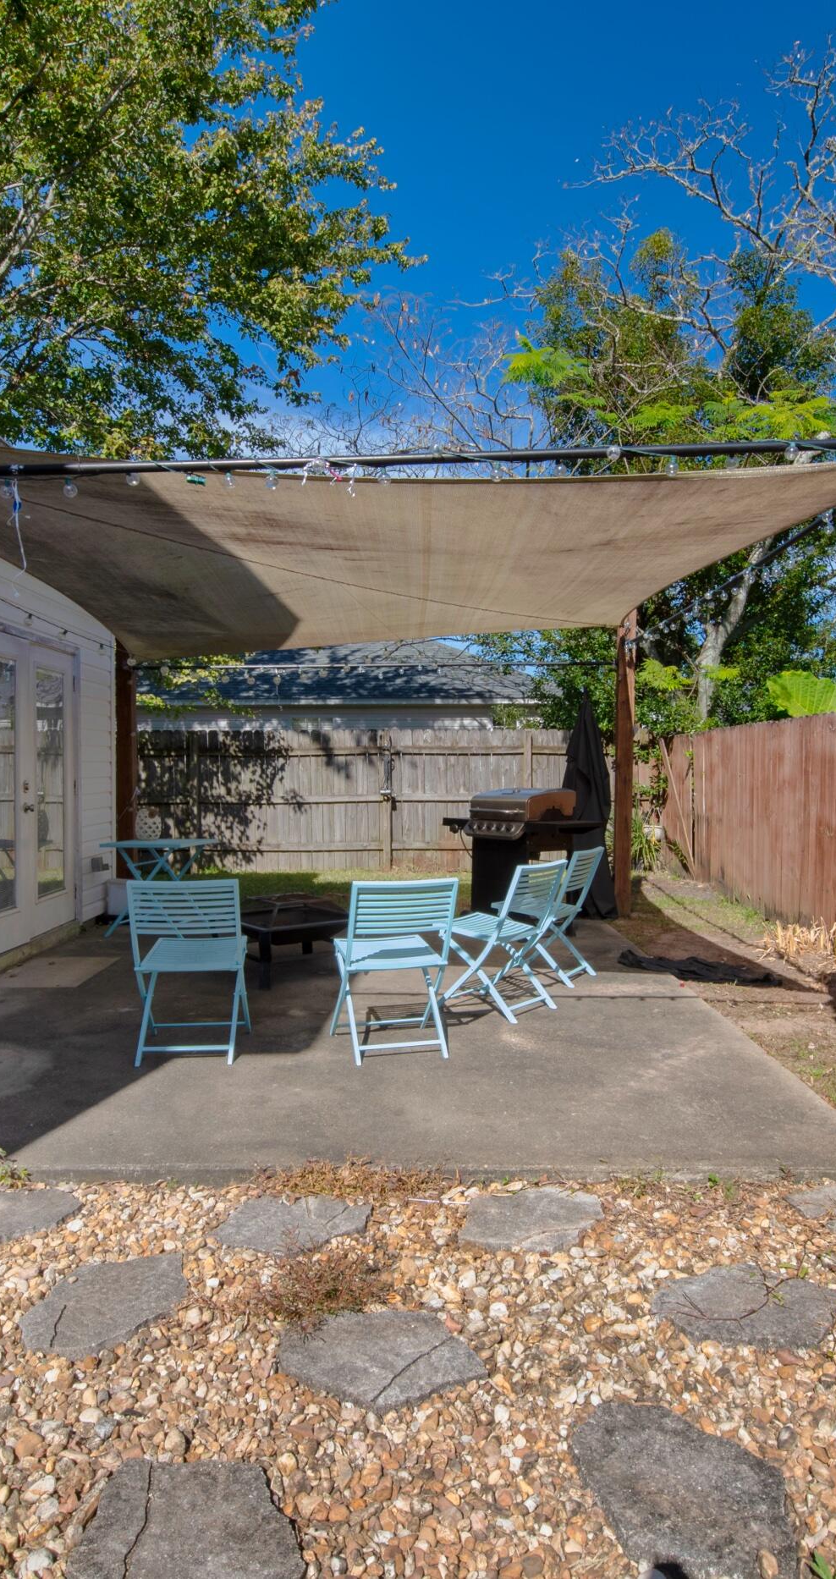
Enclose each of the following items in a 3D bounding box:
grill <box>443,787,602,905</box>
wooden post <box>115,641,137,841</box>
[{"bbox_3d":[0.920,0.600,8.100,0.620,1.170,1.380,-1,1,-40],"label":"grill"},{"bbox_3d":[-2.620,-0.260,8.270,0.140,2.920,0.140,0,1,0],"label":"wooden post"}]

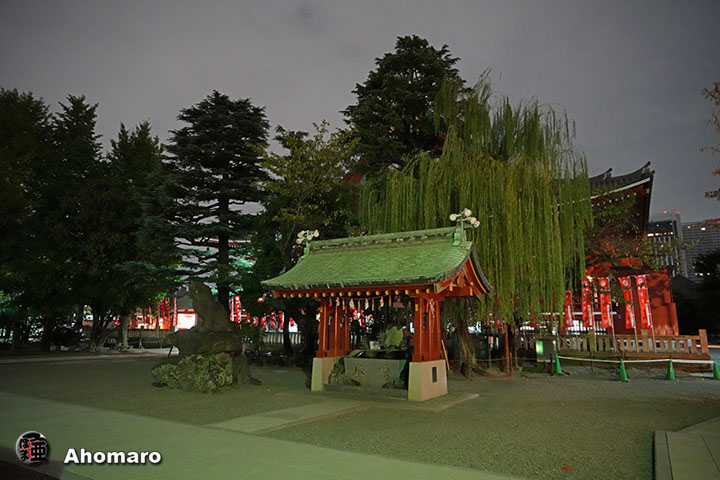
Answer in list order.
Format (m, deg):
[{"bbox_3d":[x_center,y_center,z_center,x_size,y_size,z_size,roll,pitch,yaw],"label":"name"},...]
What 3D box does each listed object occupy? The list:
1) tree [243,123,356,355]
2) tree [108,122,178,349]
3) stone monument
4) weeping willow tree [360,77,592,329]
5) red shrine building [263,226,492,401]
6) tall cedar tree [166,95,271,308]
[{"bbox_3d":[-3.358,-0.341,26.211,6.600,12.860,6.200,2,-11,-7],"label":"tree"},{"bbox_3d":[-15.826,-0.625,35.087,5.400,16.860,5.400,6,-12,-24],"label":"tree"},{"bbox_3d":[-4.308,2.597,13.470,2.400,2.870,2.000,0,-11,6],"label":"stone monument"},{"bbox_3d":[4.161,-0.709,17.442,8.200,11.070,7.400,-2,-11,13],"label":"weeping willow tree"},{"bbox_3d":[0.576,1.857,12.513,4.850,4.080,3.900,-5,-12,29],"label":"red shrine building"},{"bbox_3d":[-8.618,-1.482,29.029,6.600,16.230,6.400,4,-11,-17],"label":"tall cedar tree"}]

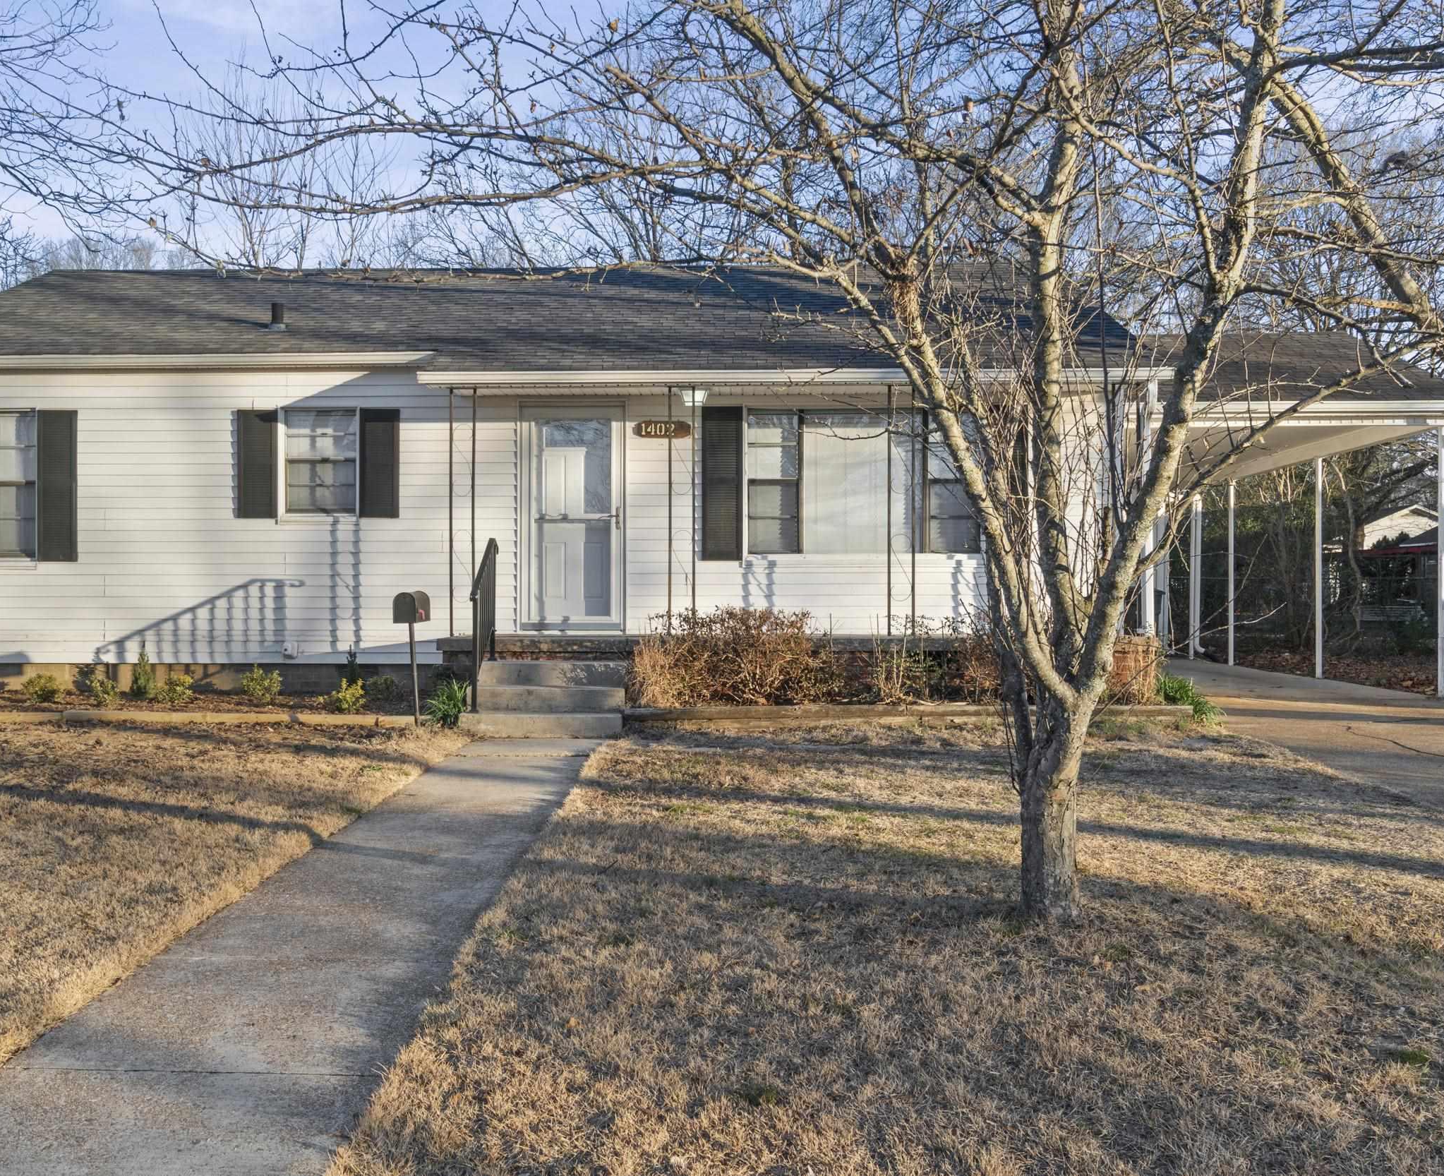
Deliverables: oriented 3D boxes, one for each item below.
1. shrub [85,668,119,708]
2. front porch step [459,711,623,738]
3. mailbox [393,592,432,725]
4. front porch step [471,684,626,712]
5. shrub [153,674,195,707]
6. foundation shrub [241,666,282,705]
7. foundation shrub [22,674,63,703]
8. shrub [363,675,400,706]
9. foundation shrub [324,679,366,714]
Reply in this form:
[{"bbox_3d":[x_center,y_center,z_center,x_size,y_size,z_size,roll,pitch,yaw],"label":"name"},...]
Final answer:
[{"bbox_3d":[-5.180,0.835,11.050,0.288,0.334,0.268,0,0,2],"label":"shrub"},{"bbox_3d":[-1.357,1.043,10.120,1.220,0.180,0.300,0,0,2],"label":"front porch step"},{"bbox_3d":[-2.262,0.515,9.700,0.180,0.985,0.470,0,0,2],"label":"mailbox"},{"bbox_3d":[-1.354,0.867,10.390,1.210,0.185,0.300,0,0,2],"label":"front porch step"},{"bbox_3d":[-4.617,0.860,11.150,0.372,0.279,0.346,0,0,2],"label":"shrub"},{"bbox_3d":[-3.984,0.841,11.450,0.370,0.322,0.344,0,0,2],"label":"foundation shrub"},{"bbox_3d":[-5.900,0.875,11.500,0.359,0.264,0.334,0,0,2],"label":"foundation shrub"},{"bbox_3d":[-2.863,0.866,11.150,0.302,0.267,0.281,0,0,2],"label":"shrub"},{"bbox_3d":[-2.992,0.865,10.500,0.328,0.285,0.305,0,0,2],"label":"foundation shrub"}]

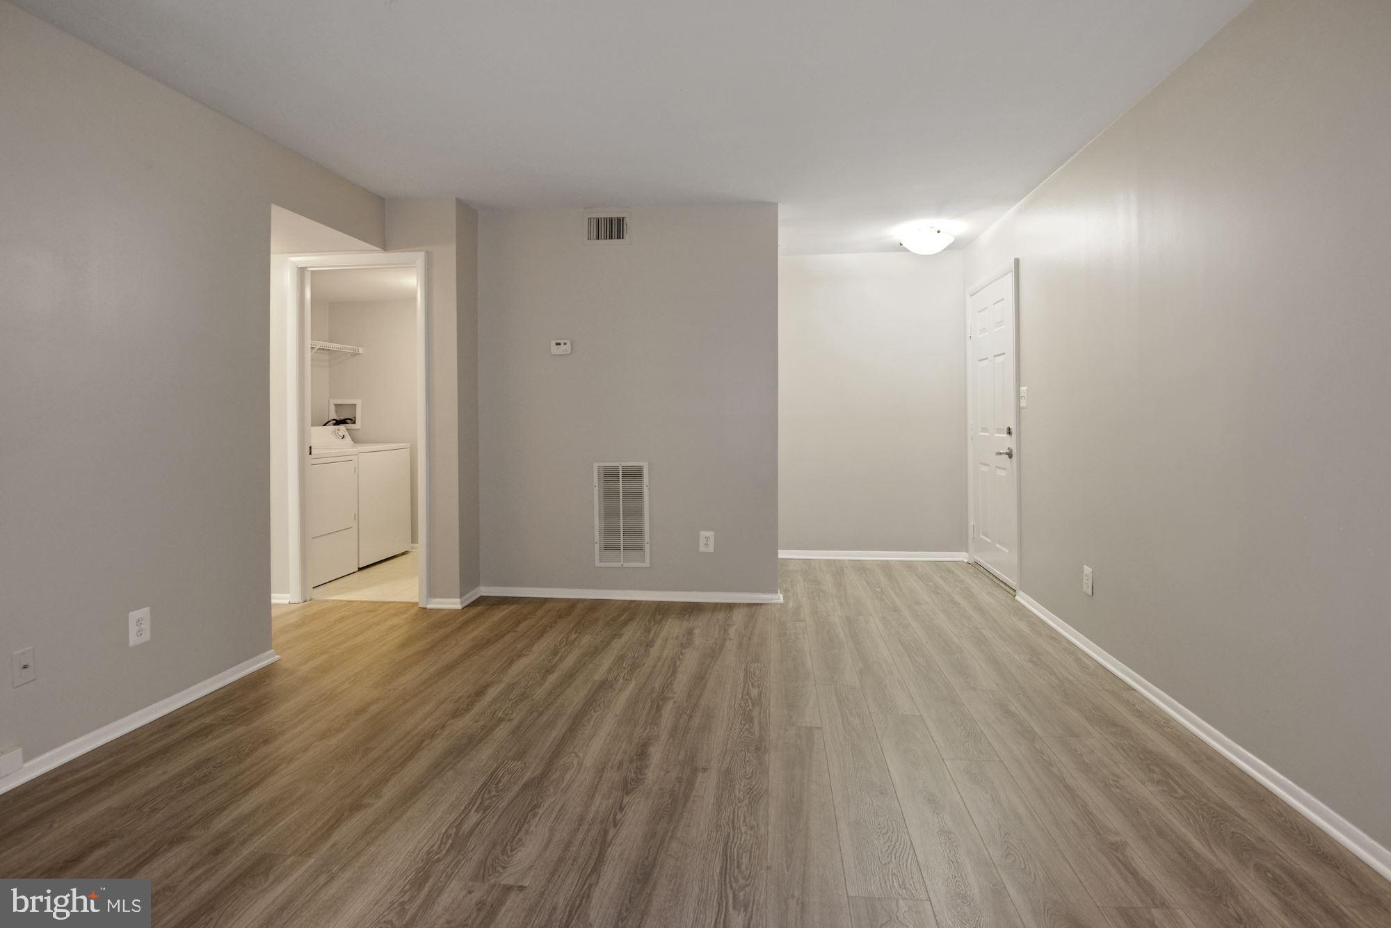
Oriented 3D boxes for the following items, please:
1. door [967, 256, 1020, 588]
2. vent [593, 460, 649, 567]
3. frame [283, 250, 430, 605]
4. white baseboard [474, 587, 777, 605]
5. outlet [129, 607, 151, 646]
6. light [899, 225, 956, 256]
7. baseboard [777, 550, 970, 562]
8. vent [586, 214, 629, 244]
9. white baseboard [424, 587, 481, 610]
[{"bbox_3d":[2.085,-0.260,4.623,0.060,2.090,1.005,0,4,7],"label":"door"},{"bbox_3d":[-0.464,0.321,4.151,0.354,0.661,0.022,0,4,7],"label":"vent"},{"bbox_3d":[-2.105,-0.210,4.091,0.899,2.141,0.121,0,4,7],"label":"frame"},{"bbox_3d":[-0.431,0.827,4.174,1.960,0.063,0.022,0,4,7],"label":"white baseboard"},{"bbox_3d":[-2.075,0.610,2.454,0.009,0.123,0.080,0,4,7],"label":"outlet"},{"bbox_3d":[1.596,-1.536,4.531,0.402,0.141,0.402,0,4,7],"label":"light"},{"bbox_3d":[1.414,0.746,5.338,1.477,0.067,0.020,0,4,7],"label":"baseboard"},{"bbox_3d":[-0.546,-1.448,4.051,0.286,0.199,0.022,0,4,7],"label":"vent"},{"bbox_3d":[-1.499,0.834,4.125,0.251,0.065,0.291,0,4,7],"label":"white baseboard"}]

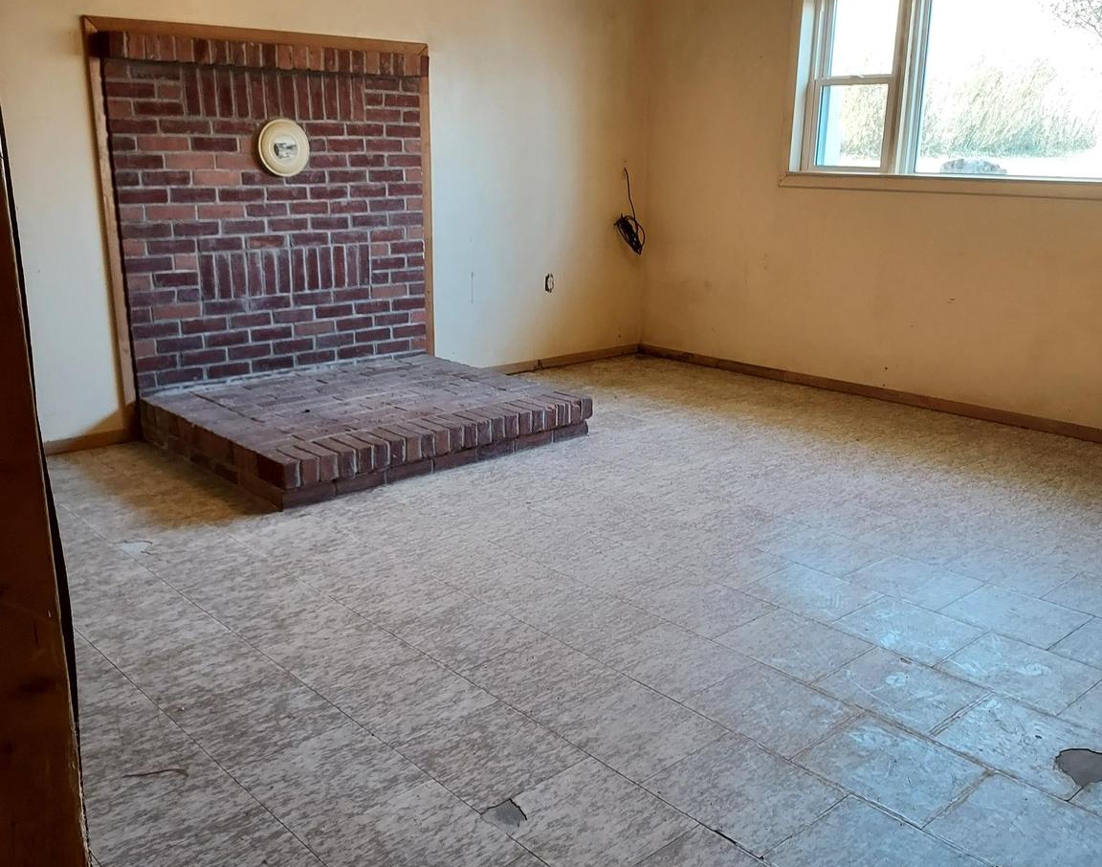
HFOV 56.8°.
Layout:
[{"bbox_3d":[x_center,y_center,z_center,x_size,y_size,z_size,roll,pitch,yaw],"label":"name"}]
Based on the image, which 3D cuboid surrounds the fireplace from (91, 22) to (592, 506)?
[{"bbox_3d":[-0.810,-0.813,4.340,1.610,1.720,1.270,-13,21,-39],"label":"fireplace"}]

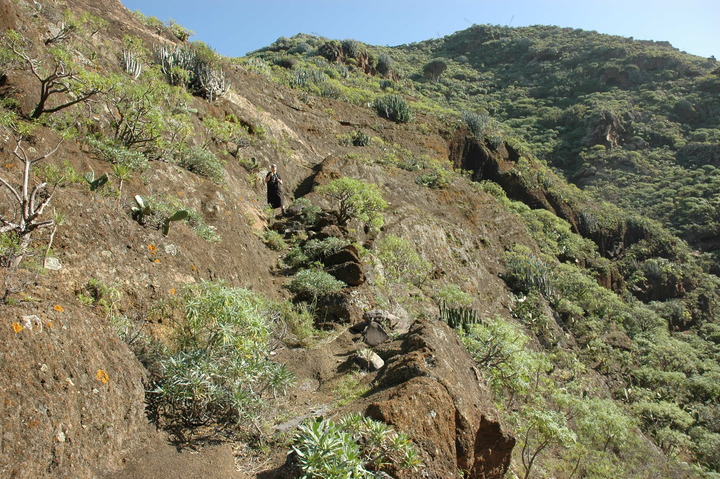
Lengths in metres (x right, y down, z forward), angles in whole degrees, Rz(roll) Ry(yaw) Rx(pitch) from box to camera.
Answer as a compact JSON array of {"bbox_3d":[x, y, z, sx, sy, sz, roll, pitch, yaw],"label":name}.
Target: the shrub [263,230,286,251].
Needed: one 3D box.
[{"bbox_3d":[-2.092,0.024,13.200,0.564,0.475,0.507,1,-4,-9],"label":"shrub"}]

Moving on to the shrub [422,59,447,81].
[{"bbox_3d":[12.426,-28.354,90.000,3.843,3.559,3.843,-1,-4,8],"label":"shrub"}]

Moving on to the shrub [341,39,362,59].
[{"bbox_3d":[-1.024,-23.008,65.000,2.544,2.337,2.290,0,-4,-1],"label":"shrub"}]

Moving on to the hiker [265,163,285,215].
[{"bbox_3d":[-2.741,-1.603,17.300,0.580,1.660,0.420,1,-4,-12],"label":"hiker"}]

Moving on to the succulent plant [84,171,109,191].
[{"bbox_3d":[-3.907,-0.875,8.000,0.342,0.288,0.239,2,-4,-26],"label":"succulent plant"}]

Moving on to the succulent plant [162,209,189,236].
[{"bbox_3d":[-3.317,-0.288,9.700,0.453,0.453,0.295,0,-3,0],"label":"succulent plant"}]

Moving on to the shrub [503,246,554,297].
[{"bbox_3d":[6.870,1.345,22.000,2.056,2.056,1.810,0,-3,0],"label":"shrub"}]

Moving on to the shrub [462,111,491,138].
[{"bbox_3d":[9.068,-8.951,42.000,2.114,2.114,1.860,0,-3,0],"label":"shrub"}]

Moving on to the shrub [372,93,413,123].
[{"bbox_3d":[2.108,-8.497,35.000,2.491,1.762,2.242,0,-4,3],"label":"shrub"}]

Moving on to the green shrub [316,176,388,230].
[{"bbox_3d":[-0.222,-1.067,16.000,2.071,1.553,1.822,0,-3,0],"label":"green shrub"}]

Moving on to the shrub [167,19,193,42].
[{"bbox_3d":[-10.704,-12.394,32.000,1.496,1.381,1.316,0,-3,0],"label":"shrub"}]

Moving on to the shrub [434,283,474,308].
[{"bbox_3d":[2.067,1.225,11.800,0.840,0.552,0.756,-1,-4,10],"label":"shrub"}]

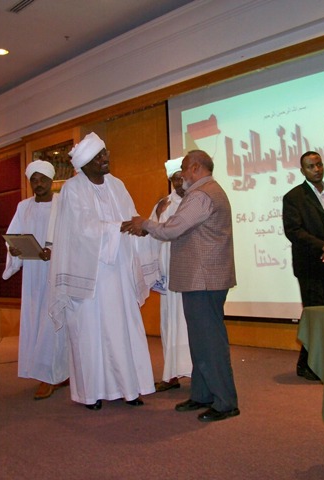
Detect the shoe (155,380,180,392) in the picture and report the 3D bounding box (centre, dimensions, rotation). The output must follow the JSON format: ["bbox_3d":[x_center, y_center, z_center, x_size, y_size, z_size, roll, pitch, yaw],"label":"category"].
[{"bbox_3d":[-0.003,1.100,4.713,0.275,0.105,0.105,-2,-2,-28],"label":"shoe"}]

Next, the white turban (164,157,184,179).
[{"bbox_3d":[0.144,-0.565,4.757,0.230,0.175,0.250,-2,-2,-18],"label":"white turban"}]

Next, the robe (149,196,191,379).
[{"bbox_3d":[0.145,0.356,4.777,0.550,1.494,0.360,-3,-2,14],"label":"robe"}]

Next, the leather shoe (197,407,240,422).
[{"bbox_3d":[0.350,1.062,3.854,0.290,0.100,0.105,-2,-2,-17],"label":"leather shoe"}]

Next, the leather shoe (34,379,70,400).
[{"bbox_3d":[-0.844,1.134,4.681,0.115,0.110,0.290,-3,-2,30],"label":"leather shoe"}]

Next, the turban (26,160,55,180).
[{"bbox_3d":[-0.963,-0.549,4.817,0.225,0.160,0.250,-2,-1,-3],"label":"turban"}]

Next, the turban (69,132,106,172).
[{"bbox_3d":[-0.518,-0.613,4.274,0.270,0.225,0.225,-21,-11,30],"label":"turban"}]

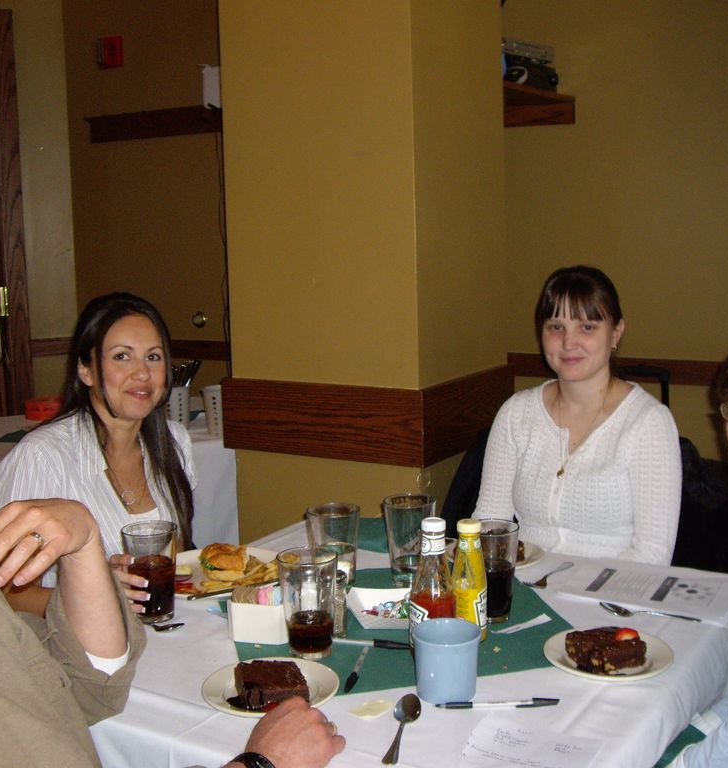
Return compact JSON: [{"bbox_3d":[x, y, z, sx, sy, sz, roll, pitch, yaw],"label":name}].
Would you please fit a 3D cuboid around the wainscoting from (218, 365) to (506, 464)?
[{"bbox_3d":[0.024,0.052,3.030,0.587,0.184,0.555,4,10,30],"label":"wainscoting"}]

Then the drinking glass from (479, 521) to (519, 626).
[{"bbox_3d":[0.200,0.296,1.767,0.088,0.144,0.088,0,9,6],"label":"drinking glass"}]

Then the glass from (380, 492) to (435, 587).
[{"bbox_3d":[0.079,0.270,1.918,0.089,0.143,0.089,-1,9,2],"label":"glass"}]

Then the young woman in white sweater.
[{"bbox_3d":[0.364,0.401,2.209,0.460,1.240,0.660,3,10,26],"label":"young woman in white sweater"}]

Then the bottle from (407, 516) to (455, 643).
[{"bbox_3d":[0.101,0.292,1.618,0.066,0.203,0.066,-1,9,0],"label":"bottle"}]

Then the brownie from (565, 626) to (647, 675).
[{"bbox_3d":[0.334,0.365,1.554,0.083,0.036,0.072,-5,9,-23],"label":"brownie"}]

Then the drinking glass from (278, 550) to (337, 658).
[{"bbox_3d":[-0.080,0.322,1.647,0.088,0.144,0.088,-2,9,-3],"label":"drinking glass"}]

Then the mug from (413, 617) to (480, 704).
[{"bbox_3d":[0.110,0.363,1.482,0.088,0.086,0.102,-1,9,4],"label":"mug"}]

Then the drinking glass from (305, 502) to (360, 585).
[{"bbox_3d":[-0.049,0.282,1.887,0.088,0.144,0.088,-2,9,-2],"label":"drinking glass"}]

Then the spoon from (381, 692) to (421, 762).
[{"bbox_3d":[0.044,0.416,1.367,0.037,0.021,0.177,0,9,10],"label":"spoon"}]

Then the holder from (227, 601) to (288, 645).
[{"bbox_3d":[-0.149,0.350,1.694,0.088,0.062,0.060,1,9,14],"label":"holder"}]

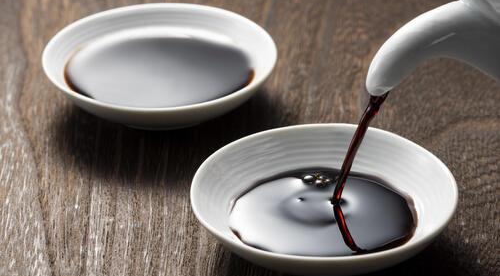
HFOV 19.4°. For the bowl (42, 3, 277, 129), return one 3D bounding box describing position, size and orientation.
[{"bbox_3d":[-0.037,-0.025,0.611,0.096,0.022,0.096,0,30,0],"label":"bowl"}]

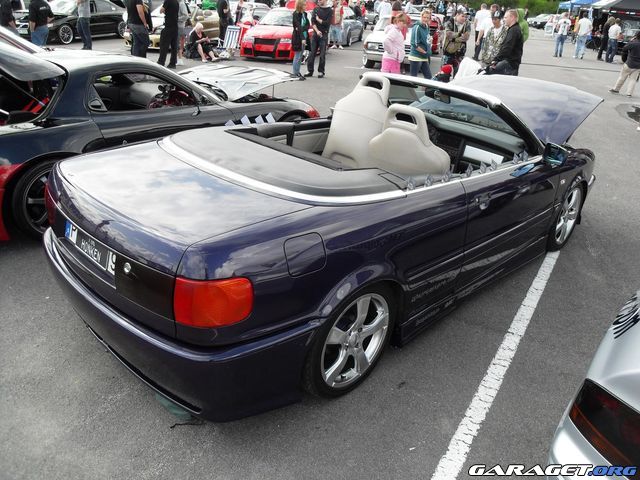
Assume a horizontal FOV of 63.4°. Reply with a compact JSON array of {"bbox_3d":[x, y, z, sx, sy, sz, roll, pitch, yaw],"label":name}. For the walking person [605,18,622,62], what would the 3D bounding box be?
[{"bbox_3d":[12.026,-8.154,21.179,0.340,1.700,0.480,-8,27,-23],"label":"walking person"}]

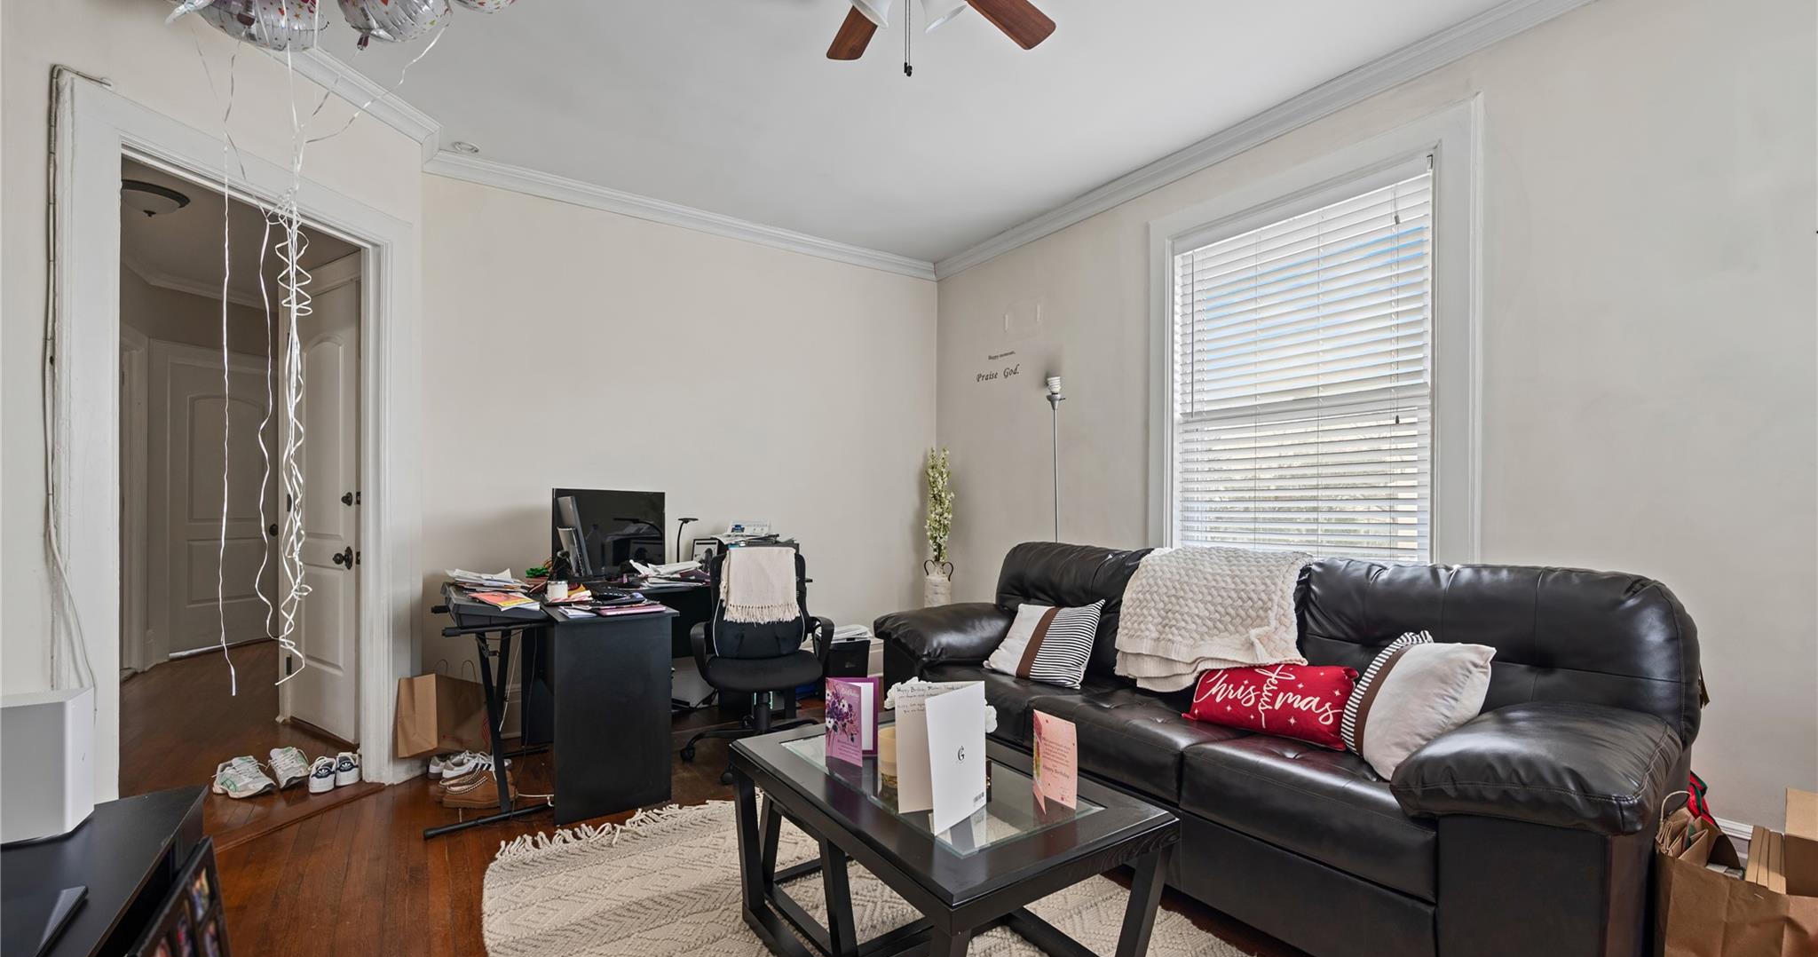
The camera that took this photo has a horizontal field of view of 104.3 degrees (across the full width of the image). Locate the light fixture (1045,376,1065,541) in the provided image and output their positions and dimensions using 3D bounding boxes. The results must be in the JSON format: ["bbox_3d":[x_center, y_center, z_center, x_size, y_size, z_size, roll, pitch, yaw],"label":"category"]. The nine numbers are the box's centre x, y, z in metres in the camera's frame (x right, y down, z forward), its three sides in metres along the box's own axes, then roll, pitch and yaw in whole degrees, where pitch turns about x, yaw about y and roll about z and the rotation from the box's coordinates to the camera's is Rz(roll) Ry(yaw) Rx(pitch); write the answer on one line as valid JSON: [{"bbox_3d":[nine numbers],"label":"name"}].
[{"bbox_3d":[0.779,0.356,3.700,0.250,1.790,0.250,1,-2,-36],"label":"light fixture"}]

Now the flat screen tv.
[{"bbox_3d":[-1.300,0.258,3.120,0.140,0.410,0.620,0,-2,22],"label":"flat screen tv"}]

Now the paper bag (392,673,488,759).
[{"bbox_3d":[-2.058,1.050,3.118,0.300,0.340,0.160,0,-2,21],"label":"paper bag"}]

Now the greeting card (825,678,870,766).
[{"bbox_3d":[-0.160,0.603,1.748,0.127,0.200,0.015,-1,-2,38],"label":"greeting card"}]

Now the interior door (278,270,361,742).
[{"bbox_3d":[-2.840,0.160,3.410,0.800,2.100,0.045,-1,-2,32],"label":"interior door"}]

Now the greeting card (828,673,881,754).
[{"bbox_3d":[-0.142,0.603,1.785,0.132,0.200,0.015,0,-2,0],"label":"greeting card"}]

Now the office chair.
[{"bbox_3d":[-0.675,0.766,3.140,0.620,0.920,0.630,1,-2,-17],"label":"office chair"}]

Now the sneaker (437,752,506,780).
[{"bbox_3d":[-1.740,1.157,2.860,0.260,0.110,0.100,1,-2,-26],"label":"sneaker"}]

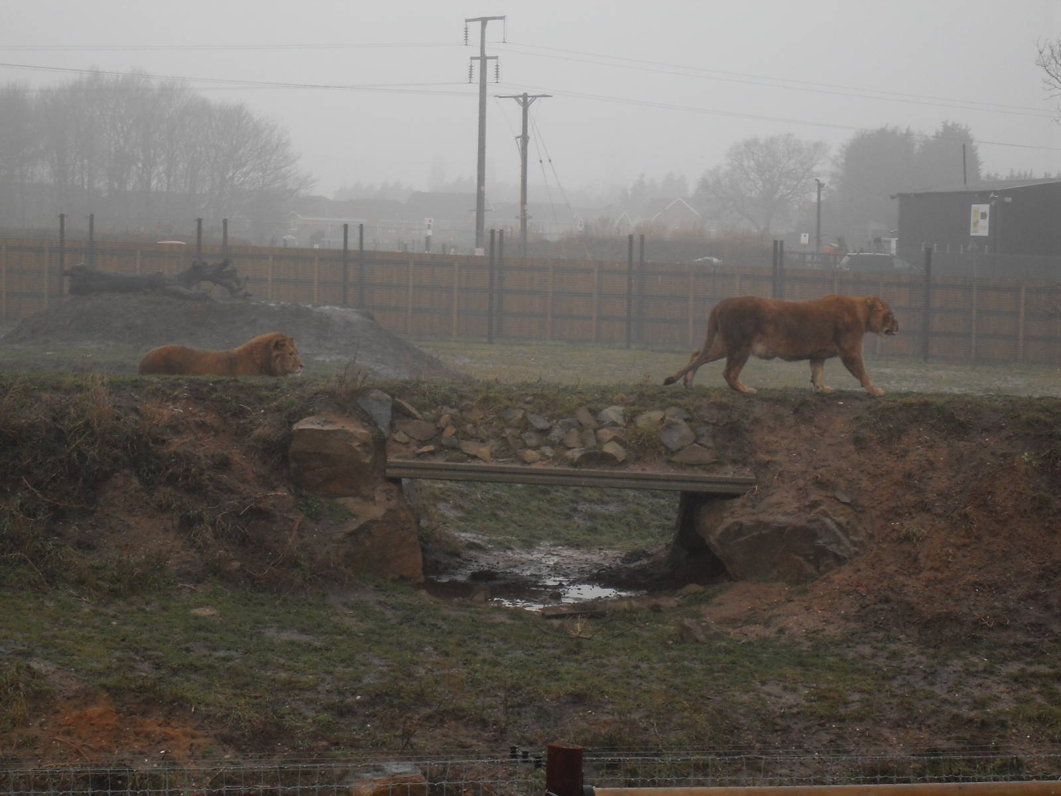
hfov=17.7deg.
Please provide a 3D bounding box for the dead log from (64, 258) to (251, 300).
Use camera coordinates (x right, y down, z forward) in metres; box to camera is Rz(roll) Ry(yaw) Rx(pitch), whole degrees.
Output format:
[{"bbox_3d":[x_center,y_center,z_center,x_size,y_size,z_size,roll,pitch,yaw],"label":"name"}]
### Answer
[{"bbox_3d":[-6.585,-2.083,60.000,3.300,0.720,0.900,1,3,0],"label":"dead log"}]

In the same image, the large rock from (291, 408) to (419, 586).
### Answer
[{"bbox_3d":[-1.564,0.895,30.500,1.180,1.500,0.950,1,3,0],"label":"large rock"}]

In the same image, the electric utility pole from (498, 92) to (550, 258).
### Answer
[{"bbox_3d":[-0.301,-10.150,165.000,2.500,9.300,0.350,1,3,0],"label":"electric utility pole"}]

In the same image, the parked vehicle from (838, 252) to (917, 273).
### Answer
[{"bbox_3d":[14.859,-5.276,142.000,4.400,1.550,1.800,1,3,-12],"label":"parked vehicle"}]

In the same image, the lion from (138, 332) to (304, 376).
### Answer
[{"bbox_3d":[-3.196,-0.359,35.500,1.850,0.660,0.600,1,3,7],"label":"lion"}]

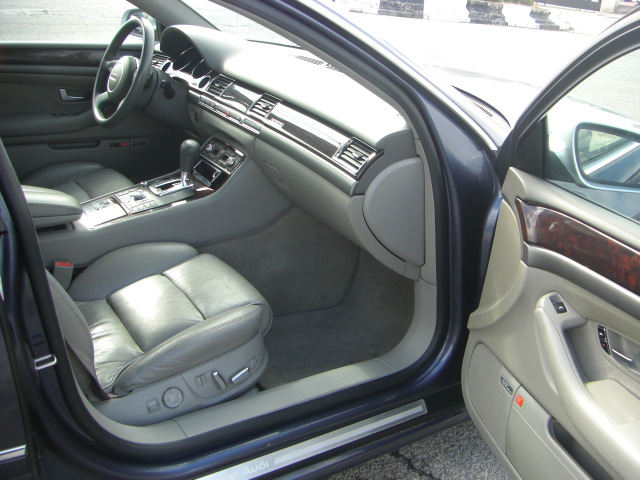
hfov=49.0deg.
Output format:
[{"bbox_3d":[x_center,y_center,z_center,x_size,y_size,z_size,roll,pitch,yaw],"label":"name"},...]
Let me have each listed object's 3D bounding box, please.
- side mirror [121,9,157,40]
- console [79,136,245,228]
[{"bbox_3d":[-0.722,-0.864,2.824,0.110,0.130,0.195,-9,29,-36],"label":"side mirror"},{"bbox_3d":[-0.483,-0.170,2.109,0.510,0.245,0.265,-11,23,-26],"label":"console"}]

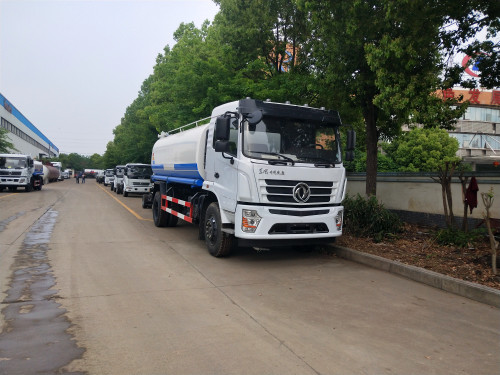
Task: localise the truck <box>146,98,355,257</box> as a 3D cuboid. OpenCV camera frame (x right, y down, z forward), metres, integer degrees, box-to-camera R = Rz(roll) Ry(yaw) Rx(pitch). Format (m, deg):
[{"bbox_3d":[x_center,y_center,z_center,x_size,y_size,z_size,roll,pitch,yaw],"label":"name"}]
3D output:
[{"bbox_3d":[-0.755,-0.238,9.787,2.500,3.060,7.500,2,1,-26],"label":"truck"}]

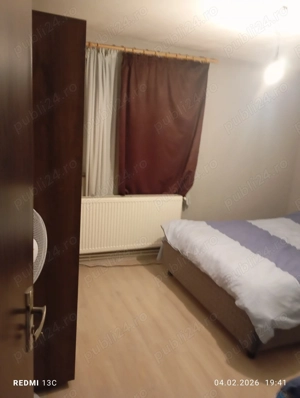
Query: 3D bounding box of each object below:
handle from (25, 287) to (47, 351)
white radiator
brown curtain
[{"bbox_3d":[-0.352,0.402,0.995,0.054,0.220,0.138,3,14,-9],"label":"handle"},{"bbox_3d":[-0.267,0.266,3.558,1.310,0.605,0.100,-1,15,-23],"label":"white radiator"},{"bbox_3d":[0.126,-0.728,3.453,0.969,1.474,0.100,-1,15,-23],"label":"brown curtain"}]

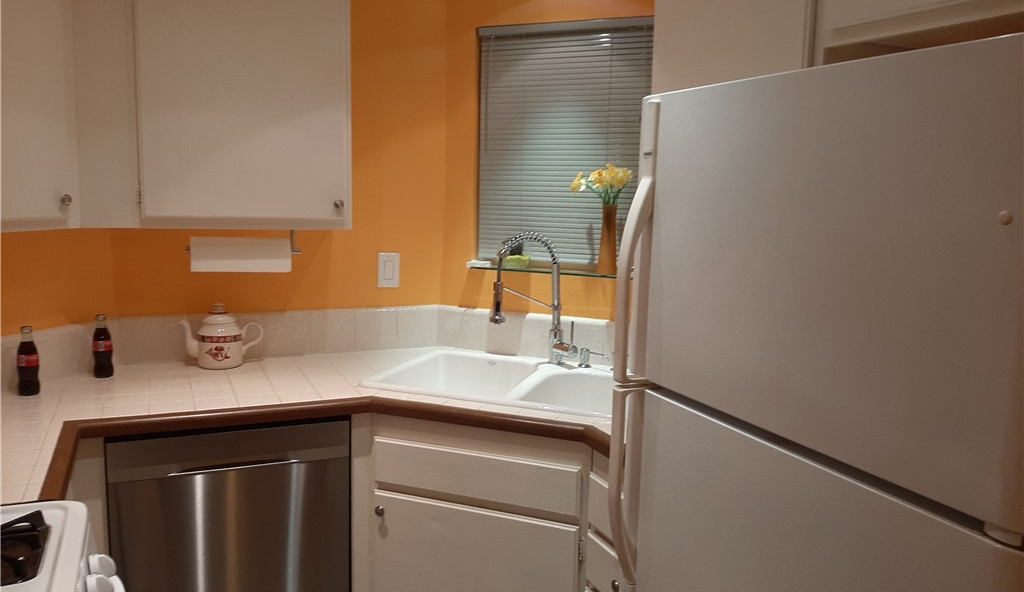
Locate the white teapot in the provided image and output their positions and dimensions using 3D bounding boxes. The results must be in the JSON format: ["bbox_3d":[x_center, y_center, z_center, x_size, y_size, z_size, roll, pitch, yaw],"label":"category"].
[{"bbox_3d":[-0.966,0.128,2.545,0.265,0.207,0.140,-2,8,-23],"label":"white teapot"}]

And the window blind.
[{"bbox_3d":[0.181,-0.531,2.724,0.645,0.837,0.035,4,8,21],"label":"window blind"}]

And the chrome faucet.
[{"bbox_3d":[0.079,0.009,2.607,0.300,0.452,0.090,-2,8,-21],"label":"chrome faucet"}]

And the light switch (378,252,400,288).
[{"bbox_3d":[-0.454,-0.093,2.849,0.081,0.126,0.012,-2,8,-23],"label":"light switch"}]

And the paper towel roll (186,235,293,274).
[{"bbox_3d":[-0.813,-0.123,2.318,0.287,0.105,0.105,0,8,-24],"label":"paper towel roll"}]

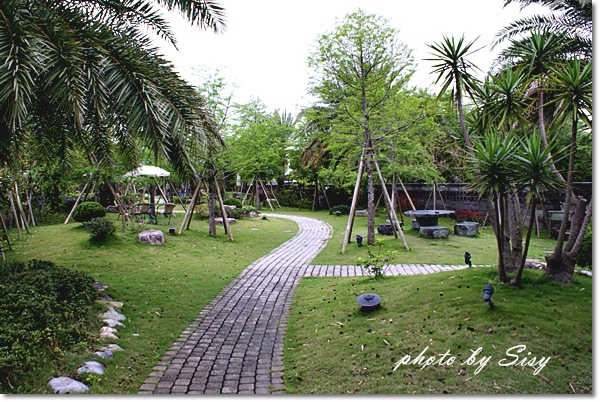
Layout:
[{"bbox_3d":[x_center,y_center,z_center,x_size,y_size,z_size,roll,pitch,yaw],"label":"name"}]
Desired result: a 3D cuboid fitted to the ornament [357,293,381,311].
[{"bbox_3d":[0.844,1.250,5.550,0.295,0.210,0.295,0,2,0],"label":"ornament"}]

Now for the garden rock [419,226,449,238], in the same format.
[{"bbox_3d":[4.058,0.958,13.700,0.870,0.340,0.600,1,3,16],"label":"garden rock"}]

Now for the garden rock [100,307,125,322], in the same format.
[{"bbox_3d":[-2.075,1.259,5.000,0.280,0.140,0.230,-1,3,-23],"label":"garden rock"}]

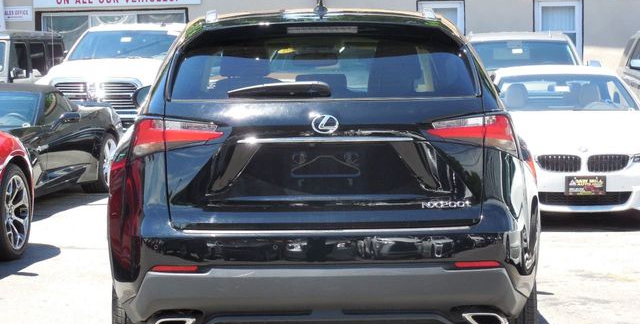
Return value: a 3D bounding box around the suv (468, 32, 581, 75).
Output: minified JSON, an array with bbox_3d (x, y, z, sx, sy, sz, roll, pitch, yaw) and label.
[{"bbox_3d":[2.560,-0.836,16.600,1.870,1.680,4.650,0,5,7],"label":"suv"}]

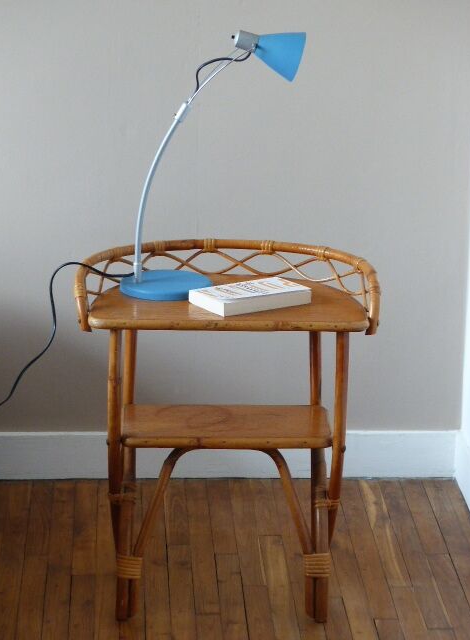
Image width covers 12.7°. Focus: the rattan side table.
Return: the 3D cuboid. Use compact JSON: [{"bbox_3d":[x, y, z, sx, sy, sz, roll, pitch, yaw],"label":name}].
[{"bbox_3d":[-0.018,0.195,3.747,0.515,0.618,0.330,0,16,-1],"label":"rattan side table"}]

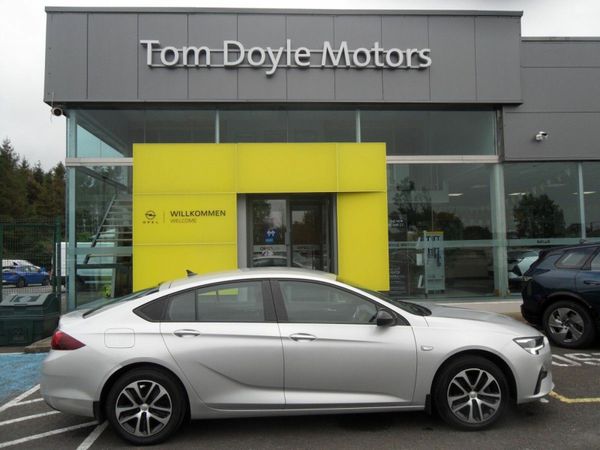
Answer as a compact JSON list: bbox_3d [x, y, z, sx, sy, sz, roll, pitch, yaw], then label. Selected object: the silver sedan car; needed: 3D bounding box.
[{"bbox_3d":[-0.025,1.161,5.078,4.900,1.455,1.920,-1,-3,-4],"label":"silver sedan car"}]

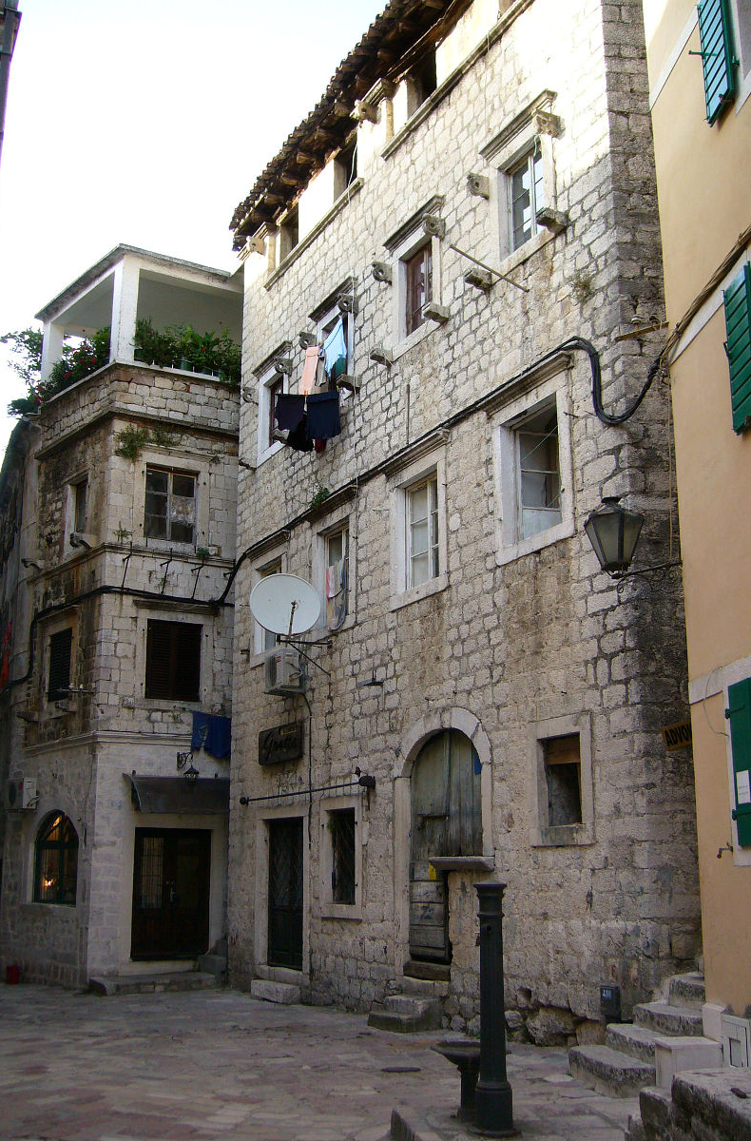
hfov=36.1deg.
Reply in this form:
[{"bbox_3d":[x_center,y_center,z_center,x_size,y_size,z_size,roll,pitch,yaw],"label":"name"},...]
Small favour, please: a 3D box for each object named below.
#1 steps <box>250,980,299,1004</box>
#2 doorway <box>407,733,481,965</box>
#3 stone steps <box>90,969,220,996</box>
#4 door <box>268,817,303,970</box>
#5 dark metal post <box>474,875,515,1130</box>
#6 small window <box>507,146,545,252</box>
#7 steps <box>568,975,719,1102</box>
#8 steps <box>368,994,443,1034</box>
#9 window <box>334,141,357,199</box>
[{"bbox_3d":[-1.419,6.010,16.454,0.245,0.266,1.175,7,-16,-27],"label":"steps"},{"bbox_3d":[0.791,3.183,13.346,0.092,2.616,1.574,7,-16,-27],"label":"doorway"},{"bbox_3d":[-3.311,6.319,17.666,1.942,0.225,0.562,8,-16,-31],"label":"stone steps"},{"bbox_3d":[-1.360,4.907,17.657,0.130,2.180,1.400,8,-17,-28],"label":"door"},{"bbox_3d":[0.706,2.611,6.973,0.260,1.397,0.260,-1,-14,5],"label":"dark metal post"},{"bbox_3d":[1.761,-4.292,13.314,0.092,1.093,0.818,7,-16,-27],"label":"small window"},{"bbox_3d":[2.408,3.702,9.226,1.200,0.780,1.400,5,-16,-17],"label":"steps"},{"bbox_3d":[0.340,4.984,12.963,0.531,0.327,0.705,7,-16,-27],"label":"steps"},{"bbox_3d":[-0.416,-6.512,18.826,0.200,0.850,0.830,8,-17,-28],"label":"window"}]

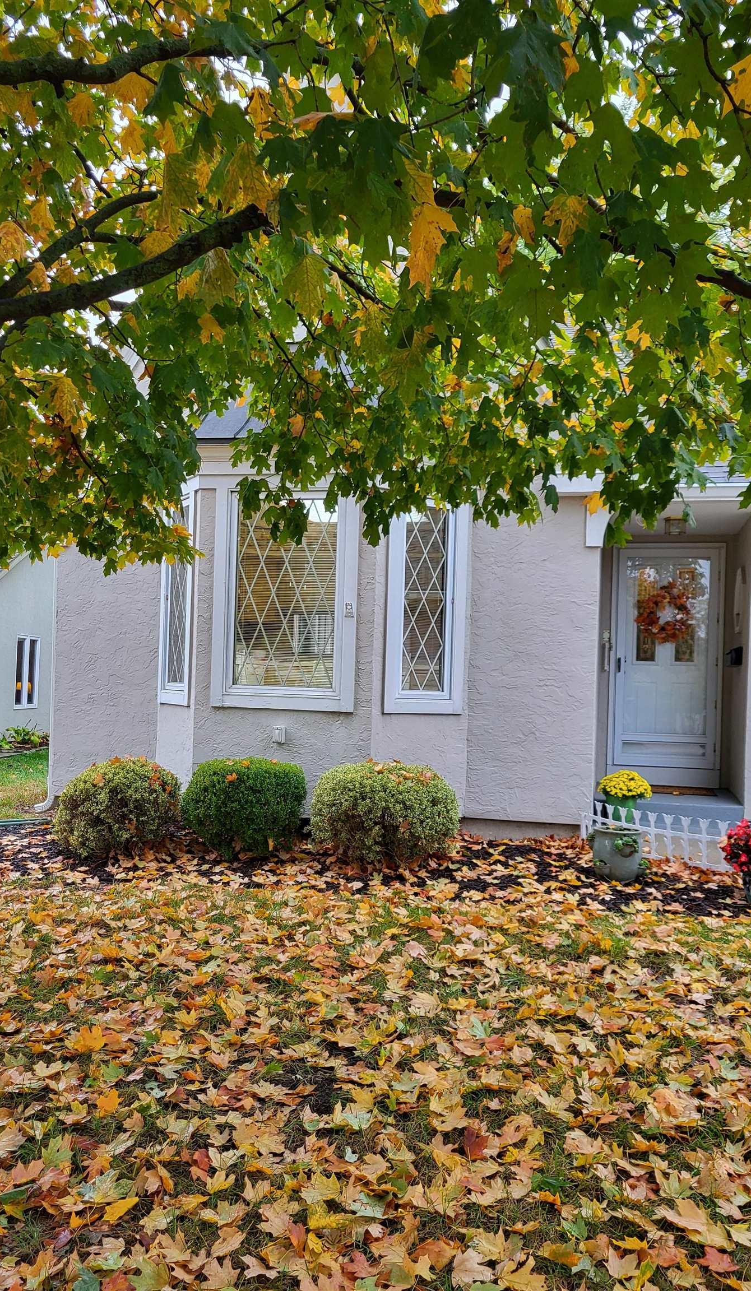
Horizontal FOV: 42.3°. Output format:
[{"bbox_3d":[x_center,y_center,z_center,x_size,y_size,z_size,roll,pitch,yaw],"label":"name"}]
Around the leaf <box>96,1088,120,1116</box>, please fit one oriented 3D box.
[{"bbox_3d":[-0.882,1.506,3.200,0.080,0.045,0.090,2,0,0],"label":"leaf"}]

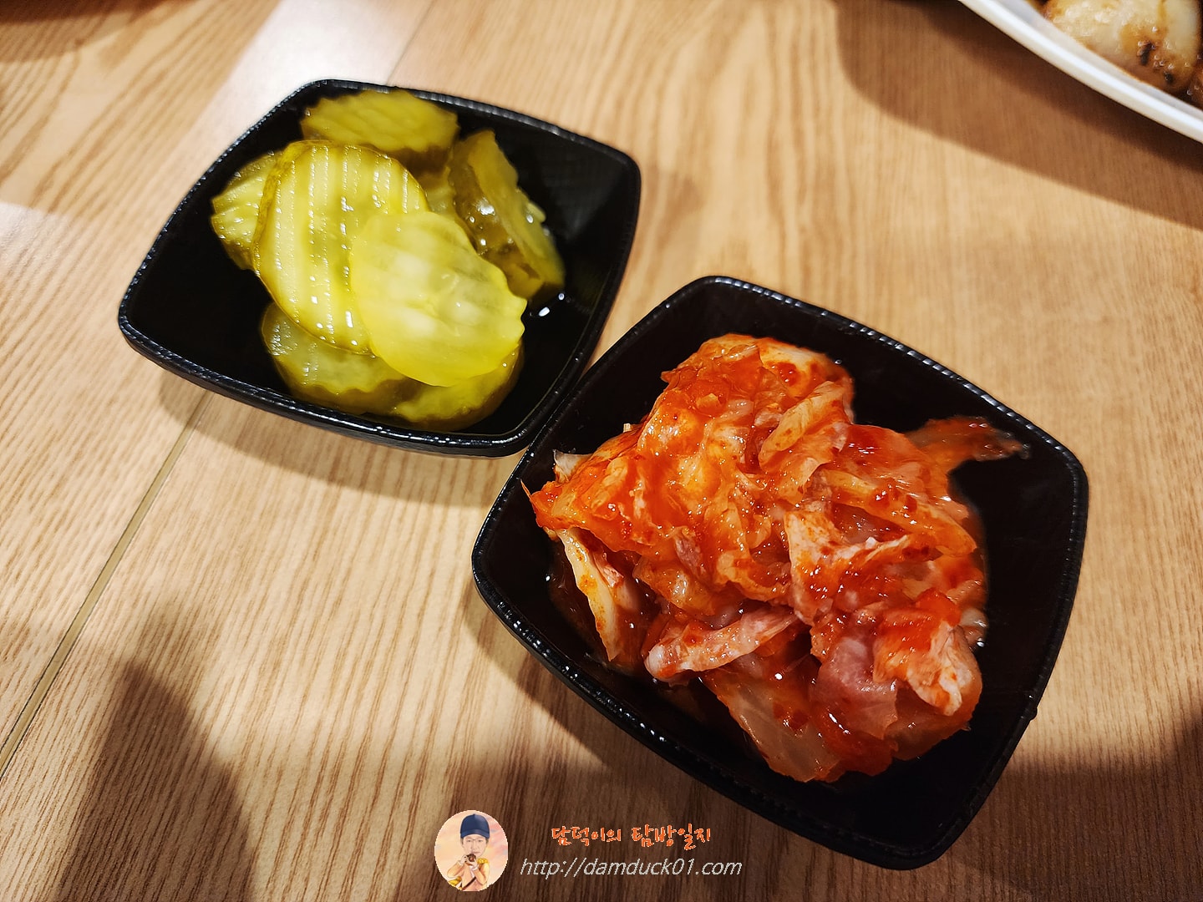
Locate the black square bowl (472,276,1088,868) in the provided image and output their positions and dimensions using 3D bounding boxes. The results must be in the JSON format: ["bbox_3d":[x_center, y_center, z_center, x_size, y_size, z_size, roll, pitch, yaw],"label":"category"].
[{"bbox_3d":[0.035,0.021,0.167,0.101,0.036,0.101,31,62,14],"label":"black square bowl"}]

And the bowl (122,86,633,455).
[{"bbox_3d":[-0.046,-0.040,0.197,0.101,0.036,0.101,17,60,6],"label":"bowl"}]

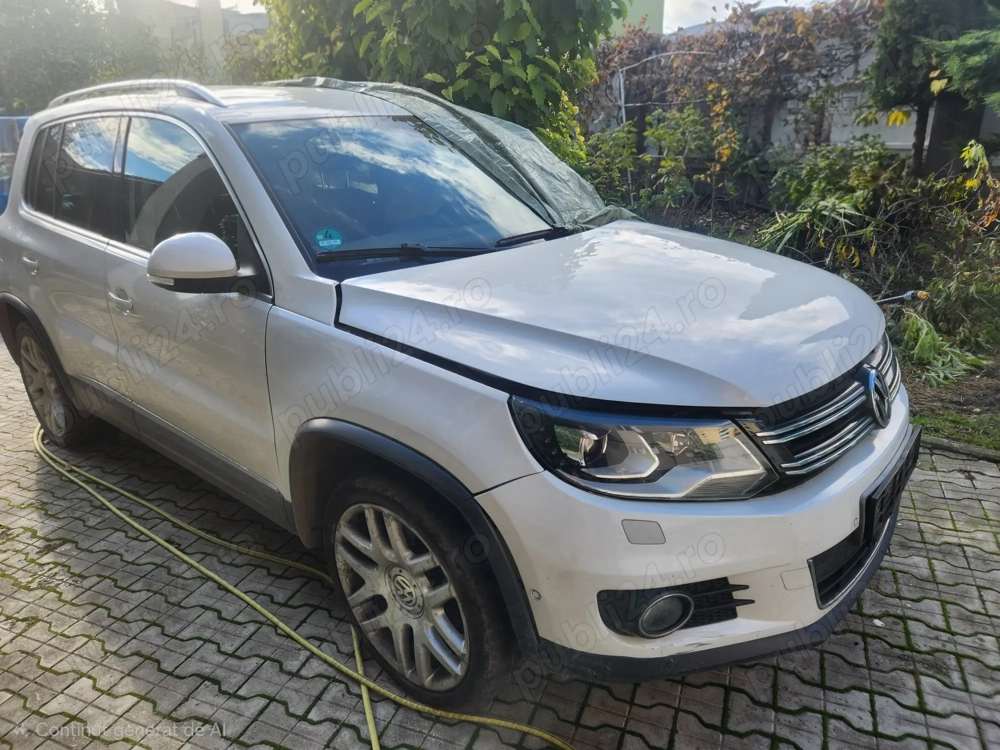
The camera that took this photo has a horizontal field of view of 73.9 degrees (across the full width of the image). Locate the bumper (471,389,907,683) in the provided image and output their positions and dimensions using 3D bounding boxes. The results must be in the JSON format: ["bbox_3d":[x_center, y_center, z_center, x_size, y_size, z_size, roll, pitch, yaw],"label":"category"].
[{"bbox_3d":[0.770,0.262,1.878,0.615,0.600,1.800,14,25,38],"label":"bumper"}]

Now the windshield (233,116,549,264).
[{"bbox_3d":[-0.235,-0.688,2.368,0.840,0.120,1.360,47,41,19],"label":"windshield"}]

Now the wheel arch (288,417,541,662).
[{"bbox_3d":[-0.224,0.344,1.628,0.870,0.490,0.140,14,25,38],"label":"wheel arch"}]

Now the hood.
[{"bbox_3d":[0.467,-0.249,1.956,1.160,0.230,1.560,14,25,38],"label":"hood"}]

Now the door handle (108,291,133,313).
[{"bbox_3d":[-1.286,-0.255,2.261,0.190,0.047,0.050,14,25,38],"label":"door handle"}]

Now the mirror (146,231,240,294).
[{"bbox_3d":[-0.823,-0.300,1.807,0.135,0.170,0.240,14,25,38],"label":"mirror"}]

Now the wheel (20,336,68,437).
[{"bbox_3d":[-2.198,0.041,3.336,0.505,0.505,0.180,14,25,38],"label":"wheel"}]

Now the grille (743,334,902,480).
[{"bbox_3d":[0.900,0.037,1.677,0.155,0.210,1.060,14,25,38],"label":"grille"}]

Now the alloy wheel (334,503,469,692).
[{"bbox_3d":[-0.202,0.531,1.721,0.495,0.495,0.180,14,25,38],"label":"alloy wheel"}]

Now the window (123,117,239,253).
[{"bbox_3d":[-1.040,-0.611,2.115,0.820,0.460,0.060,14,7,38],"label":"window"}]

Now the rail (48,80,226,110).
[{"bbox_3d":[-1.500,-1.089,2.600,1.730,0.100,0.060,18,27,38],"label":"rail"}]

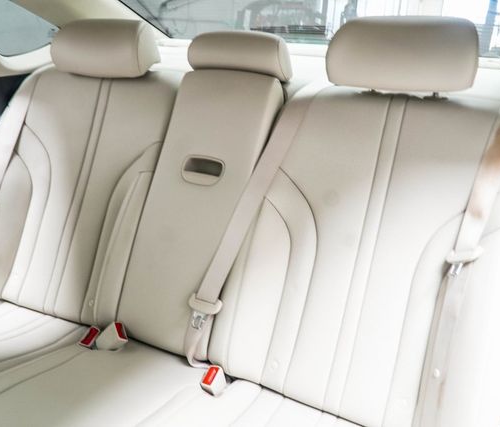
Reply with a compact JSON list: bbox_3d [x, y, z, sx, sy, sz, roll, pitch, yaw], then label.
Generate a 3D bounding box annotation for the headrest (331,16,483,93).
[{"bbox_3d":[0.287,-0.304,0.949,0.275,0.136,0.121,10,23,24],"label":"headrest"}]

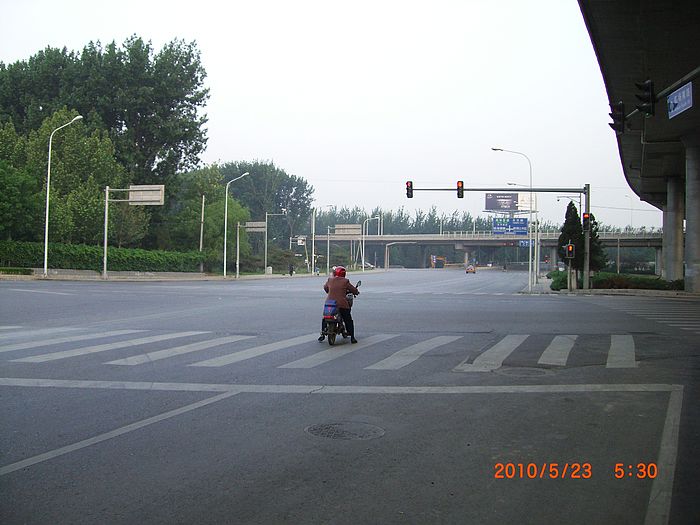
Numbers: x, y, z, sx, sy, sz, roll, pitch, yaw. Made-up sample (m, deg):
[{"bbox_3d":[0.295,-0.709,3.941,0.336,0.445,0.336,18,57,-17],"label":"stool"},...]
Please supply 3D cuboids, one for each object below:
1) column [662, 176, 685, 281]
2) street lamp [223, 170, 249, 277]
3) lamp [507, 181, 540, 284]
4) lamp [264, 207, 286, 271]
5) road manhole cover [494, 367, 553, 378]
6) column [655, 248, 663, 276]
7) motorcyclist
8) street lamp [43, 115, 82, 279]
[{"bbox_3d":[30.500,-2.998,72.000,1.600,10.000,1.600,1,0,18],"label":"column"},{"bbox_3d":[-10.549,-3.483,71.706,2.350,10.000,0.350,1,0,16],"label":"street lamp"},{"bbox_3d":[15.770,-2.597,70.319,2.750,9.400,0.350,1,0,14],"label":"lamp"},{"bbox_3d":[-7.752,-2.084,80.704,2.350,7.050,0.350,1,0,16],"label":"lamp"},{"bbox_3d":[2.619,1.658,11.600,0.800,0.050,0.800,1,0,14],"label":"road manhole cover"},{"bbox_3d":[66.245,0.000,165.000,1.300,6.000,1.300,1,0,14],"label":"column"},{"bbox_3d":[-0.212,0.860,15.550,0.720,1.530,1.550,1,0,13],"label":"motorcyclist"},{"bbox_3d":[-19.295,-4.428,51.574,2.750,10.900,0.350,1,0,20],"label":"street lamp"}]

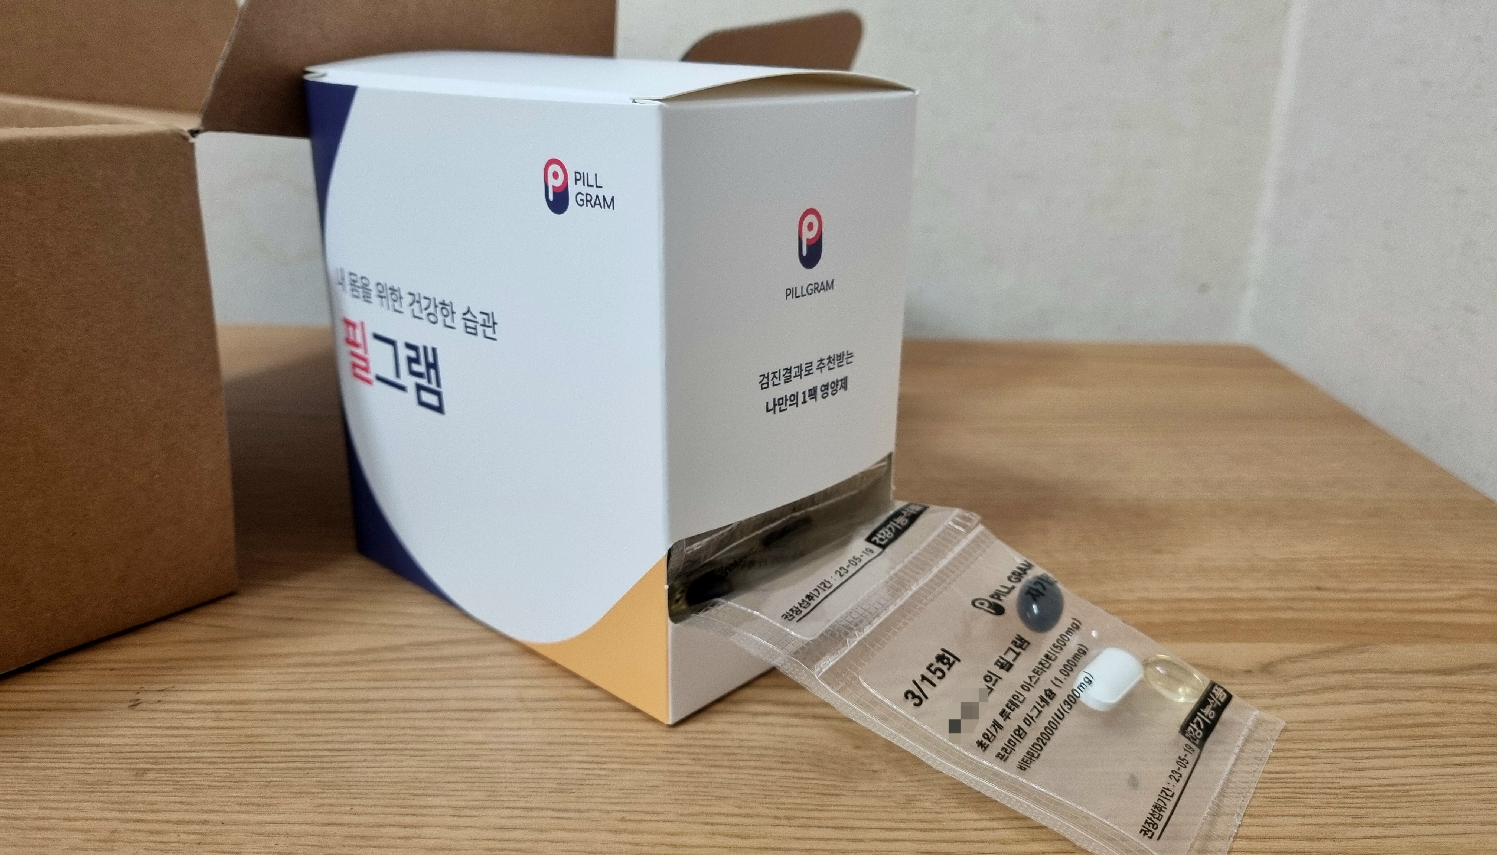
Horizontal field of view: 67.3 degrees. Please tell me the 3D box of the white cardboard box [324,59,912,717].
[{"bbox_3d":[-0.034,-0.020,0.266,0.117,0.121,0.074,17,25,39],"label":"white cardboard box"}]

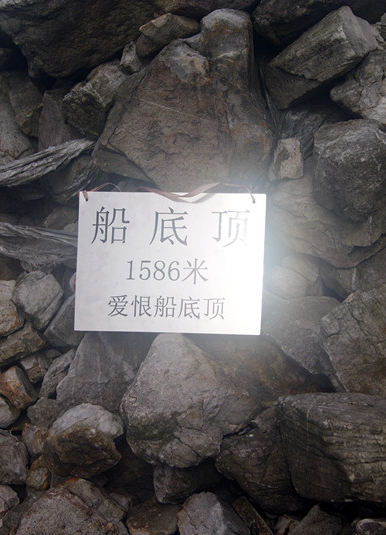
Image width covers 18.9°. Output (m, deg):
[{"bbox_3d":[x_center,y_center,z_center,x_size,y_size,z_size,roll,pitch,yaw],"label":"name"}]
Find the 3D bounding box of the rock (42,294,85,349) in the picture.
[{"bbox_3d":[-0.280,0.118,2.520,0.100,0.120,0.110,2,8,10],"label":"rock"}]

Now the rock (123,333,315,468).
[{"bbox_3d":[0.052,0.279,2.440,0.370,0.270,0.270,1,8,0],"label":"rock"}]

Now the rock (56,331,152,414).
[{"bbox_3d":[-0.200,0.225,2.580,0.212,0.207,0.150,2,7,0],"label":"rock"}]

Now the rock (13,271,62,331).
[{"bbox_3d":[-0.344,0.073,2.560,0.107,0.128,0.105,0,10,0],"label":"rock"}]

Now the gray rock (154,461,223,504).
[{"bbox_3d":[-0.010,0.473,2.550,0.152,0.079,0.120,0,8,0],"label":"gray rock"}]

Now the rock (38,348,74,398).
[{"bbox_3d":[-0.309,0.238,2.600,0.084,0.117,0.100,2,7,0],"label":"rock"}]

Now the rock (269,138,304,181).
[{"bbox_3d":[0.205,-0.237,2.540,0.075,0.090,0.075,1,8,0],"label":"rock"}]

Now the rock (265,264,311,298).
[{"bbox_3d":[0.207,0.030,2.510,0.100,0.075,0.085,1,8,0],"label":"rock"}]

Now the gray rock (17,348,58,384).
[{"bbox_3d":[-0.338,0.215,2.510,0.085,0.075,0.080,2,8,5],"label":"gray rock"}]

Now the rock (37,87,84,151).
[{"bbox_3d":[-0.305,-0.343,2.660,0.100,0.140,0.100,3,8,15],"label":"rock"}]

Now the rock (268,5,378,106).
[{"bbox_3d":[0.301,-0.489,2.720,0.260,0.234,0.200,0,8,0],"label":"rock"}]

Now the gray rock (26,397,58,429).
[{"bbox_3d":[-0.340,0.326,2.600,0.067,0.063,0.070,0,8,0],"label":"gray rock"}]

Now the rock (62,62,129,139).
[{"bbox_3d":[-0.225,-0.389,2.700,0.151,0.174,0.150,0,8,0],"label":"rock"}]

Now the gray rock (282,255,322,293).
[{"bbox_3d":[0.241,0.013,2.570,0.097,0.088,0.090,2,7,0],"label":"gray rock"}]

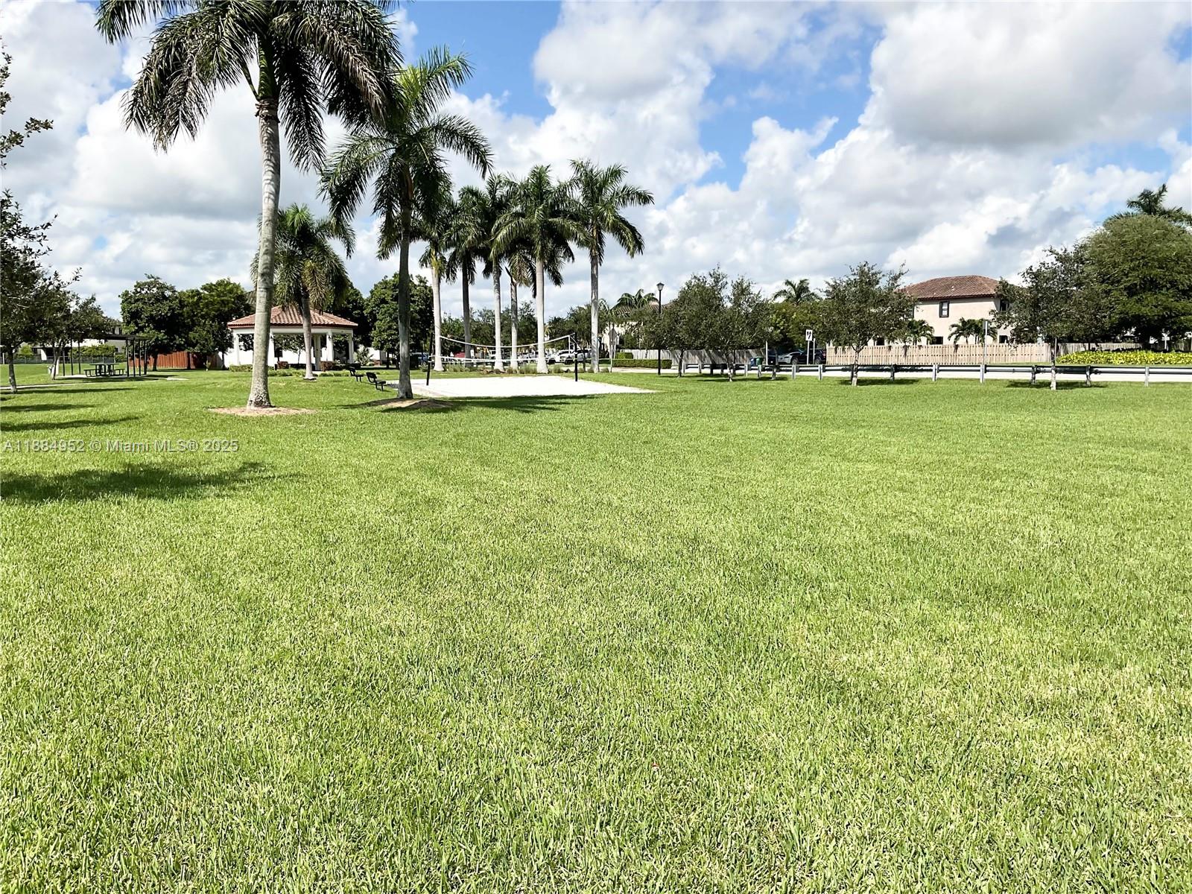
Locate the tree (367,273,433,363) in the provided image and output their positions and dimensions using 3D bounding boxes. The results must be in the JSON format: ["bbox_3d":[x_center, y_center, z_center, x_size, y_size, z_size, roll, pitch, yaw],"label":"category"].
[{"bbox_3d":[-17.060,-10.943,86.903,5.754,8.084,5.754,0,6,0],"label":"tree"}]

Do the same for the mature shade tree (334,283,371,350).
[{"bbox_3d":[-22.777,-11.159,91.646,4.957,7.595,4.957,0,6,0],"label":"mature shade tree"}]

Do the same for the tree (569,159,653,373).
[{"bbox_3d":[0.974,-12.090,67.404,5.657,14.151,5.657,0,6,0],"label":"tree"}]

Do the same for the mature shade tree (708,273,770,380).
[{"bbox_3d":[7.038,-5.909,49.811,3.066,5.260,3.066,0,6,0],"label":"mature shade tree"}]

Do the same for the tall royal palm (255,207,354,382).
[{"bbox_3d":[-15.619,-8.213,53.254,5.264,9.177,5.264,0,6,0],"label":"tall royal palm"}]

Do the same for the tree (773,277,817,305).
[{"bbox_3d":[22.041,-14.040,111.164,5.222,9.646,5.222,0,6,0],"label":"tree"}]

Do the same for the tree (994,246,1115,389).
[{"bbox_3d":[18.271,-5.110,39.781,4.786,5.614,4.786,0,6,0],"label":"tree"}]

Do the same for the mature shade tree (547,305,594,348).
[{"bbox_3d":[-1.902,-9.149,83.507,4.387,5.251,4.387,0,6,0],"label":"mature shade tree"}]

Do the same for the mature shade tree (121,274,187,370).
[{"bbox_3d":[-39.352,-11.103,89.345,6.127,8.602,6.127,0,6,0],"label":"mature shade tree"}]

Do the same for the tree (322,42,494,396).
[{"bbox_3d":[-6.516,-7.729,34.917,5.992,12.039,5.992,0,6,0],"label":"tree"}]

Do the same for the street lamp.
[{"bbox_3d":[4.010,-7.435,62.766,0.427,5.785,0.427,0,6,0],"label":"street lamp"}]

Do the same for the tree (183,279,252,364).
[{"bbox_3d":[-34.852,-11.327,92.338,6.591,8.336,6.591,0,6,0],"label":"tree"}]

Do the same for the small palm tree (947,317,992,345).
[{"bbox_3d":[35.753,-10.122,95.469,4.297,4.560,4.297,0,6,0],"label":"small palm tree"}]

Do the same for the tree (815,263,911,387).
[{"bbox_3d":[12.141,-5.570,45.127,4.293,5.494,4.293,0,6,0],"label":"tree"}]

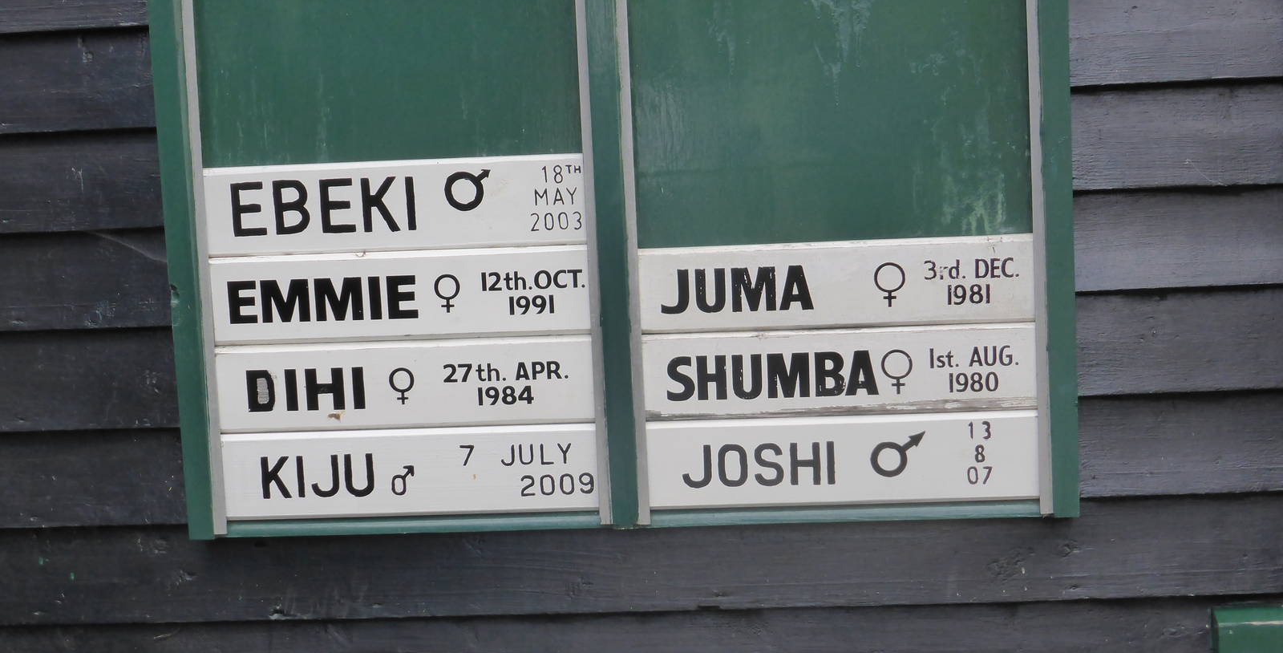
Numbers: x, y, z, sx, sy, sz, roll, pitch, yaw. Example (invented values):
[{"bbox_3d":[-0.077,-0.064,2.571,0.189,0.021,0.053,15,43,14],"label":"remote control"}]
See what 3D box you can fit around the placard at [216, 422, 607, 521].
[{"bbox_3d":[-0.261,0.163,2.718,0.435,0.101,0.018,-2,6,5],"label":"placard"}]

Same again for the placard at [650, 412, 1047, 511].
[{"bbox_3d":[0.223,0.147,2.673,0.440,0.099,0.018,-2,6,5],"label":"placard"}]

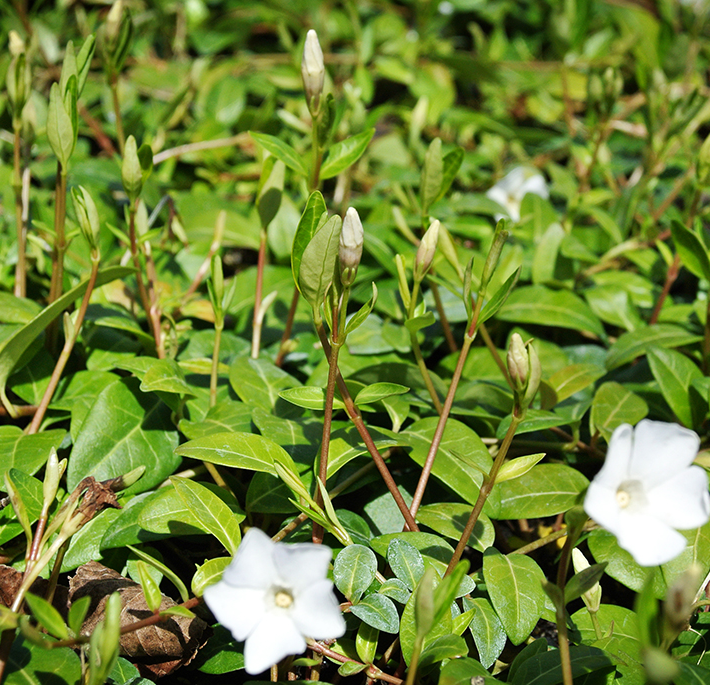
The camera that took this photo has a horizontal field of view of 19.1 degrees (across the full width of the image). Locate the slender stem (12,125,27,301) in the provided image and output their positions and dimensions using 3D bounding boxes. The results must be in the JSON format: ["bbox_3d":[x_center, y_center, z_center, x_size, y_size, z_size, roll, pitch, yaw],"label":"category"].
[{"bbox_3d":[-0.108,-0.043,0.680,0.003,0.058,0.003,-1,17,0],"label":"slender stem"}]

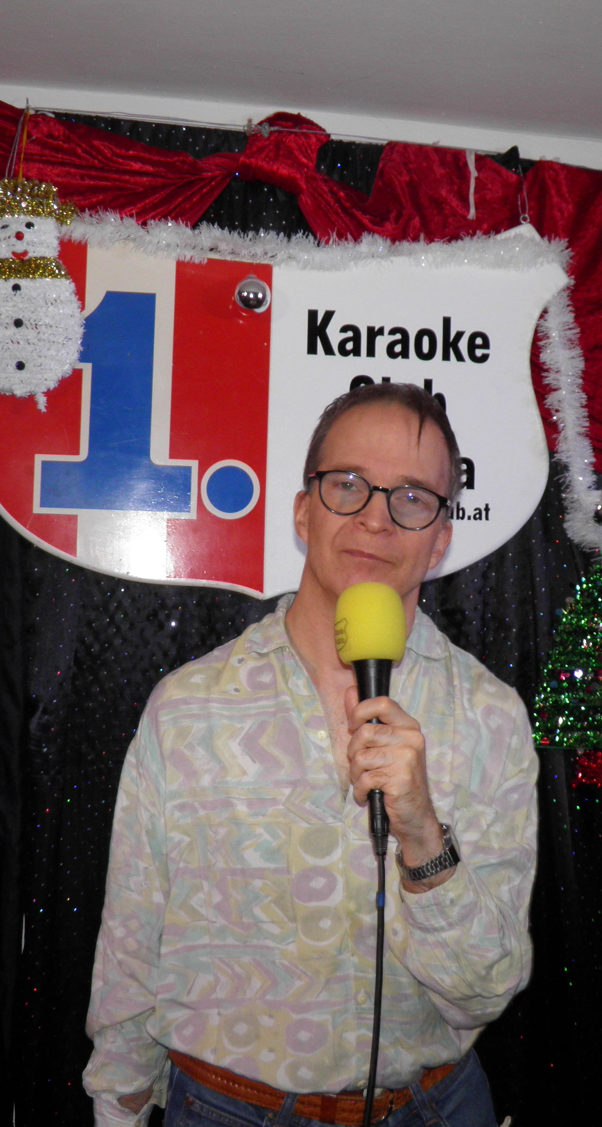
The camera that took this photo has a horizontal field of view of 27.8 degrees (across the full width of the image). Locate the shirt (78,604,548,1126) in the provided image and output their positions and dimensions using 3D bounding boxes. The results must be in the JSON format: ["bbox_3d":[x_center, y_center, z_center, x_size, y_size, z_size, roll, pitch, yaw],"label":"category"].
[{"bbox_3d":[0.005,0.330,1.360,0.500,0.600,0.320,2,-3,-13],"label":"shirt"}]

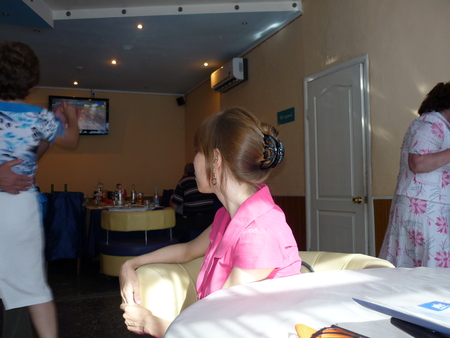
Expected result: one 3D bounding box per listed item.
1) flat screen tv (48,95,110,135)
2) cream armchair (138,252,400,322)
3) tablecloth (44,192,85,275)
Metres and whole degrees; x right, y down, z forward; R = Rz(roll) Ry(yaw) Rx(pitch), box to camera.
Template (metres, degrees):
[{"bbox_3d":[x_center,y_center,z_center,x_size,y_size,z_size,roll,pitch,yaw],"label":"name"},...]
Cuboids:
[{"bbox_3d":[-2.176,-0.801,6.439,0.840,0.540,0.090,1,-4,-15],"label":"flat screen tv"},{"bbox_3d":[0.148,0.760,1.650,0.880,0.780,0.720,0,-3,-7],"label":"cream armchair"},{"bbox_3d":[-2.123,0.857,5.750,0.450,1.020,0.430,-1,-3,9],"label":"tablecloth"}]

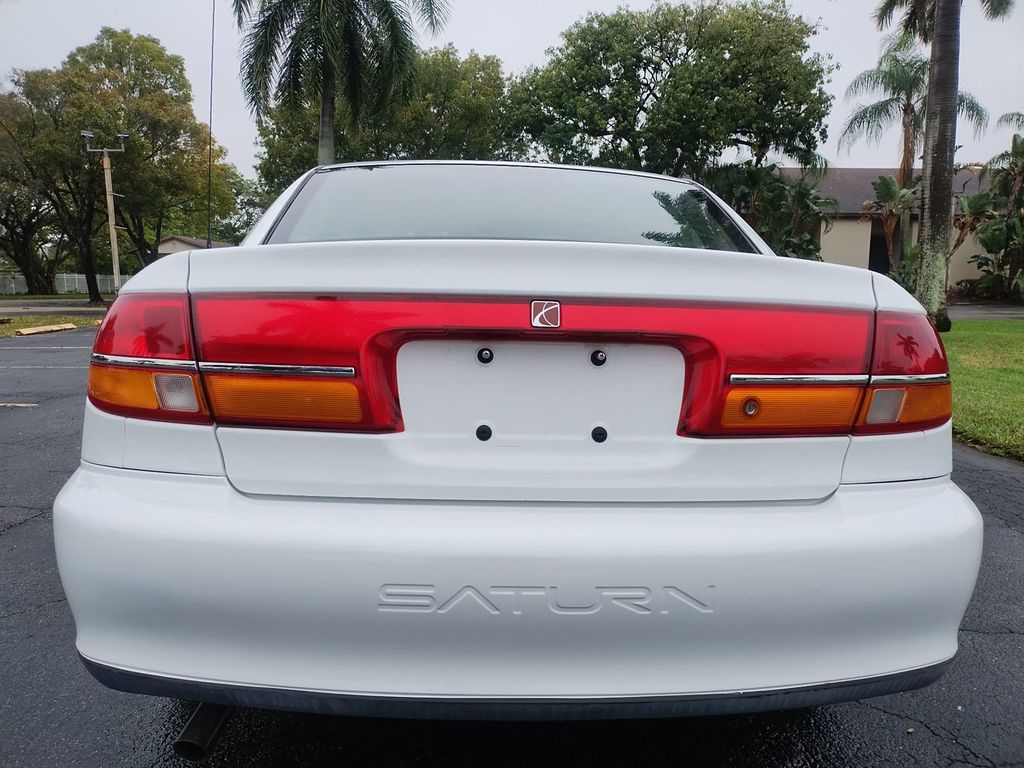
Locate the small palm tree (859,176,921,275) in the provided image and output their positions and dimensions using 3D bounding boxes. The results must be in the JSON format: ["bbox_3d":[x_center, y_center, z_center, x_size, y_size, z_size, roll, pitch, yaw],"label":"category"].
[{"bbox_3d":[12.771,-4.868,25.064,2.024,4.338,2.000,0,8,0],"label":"small palm tree"}]

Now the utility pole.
[{"bbox_3d":[-14.501,-5.827,26.457,1.708,6.251,0.500,0,8,0],"label":"utility pole"}]

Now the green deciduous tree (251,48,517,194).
[{"bbox_3d":[-6.182,-10.342,36.932,12.999,12.370,11.000,0,8,0],"label":"green deciduous tree"}]

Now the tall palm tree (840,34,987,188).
[{"bbox_3d":[13.865,-7.358,25.728,5.042,9.096,5.042,0,8,0],"label":"tall palm tree"}]

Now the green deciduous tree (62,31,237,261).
[{"bbox_3d":[-17.437,-10.476,35.909,8.295,12.849,8.600,0,8,0],"label":"green deciduous tree"}]

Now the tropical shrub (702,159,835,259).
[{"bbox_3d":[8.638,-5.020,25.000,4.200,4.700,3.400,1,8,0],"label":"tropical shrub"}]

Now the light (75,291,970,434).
[{"bbox_3d":[0.040,-0.035,1.215,1.520,0.210,0.250,0,8,-3],"label":"light"}]

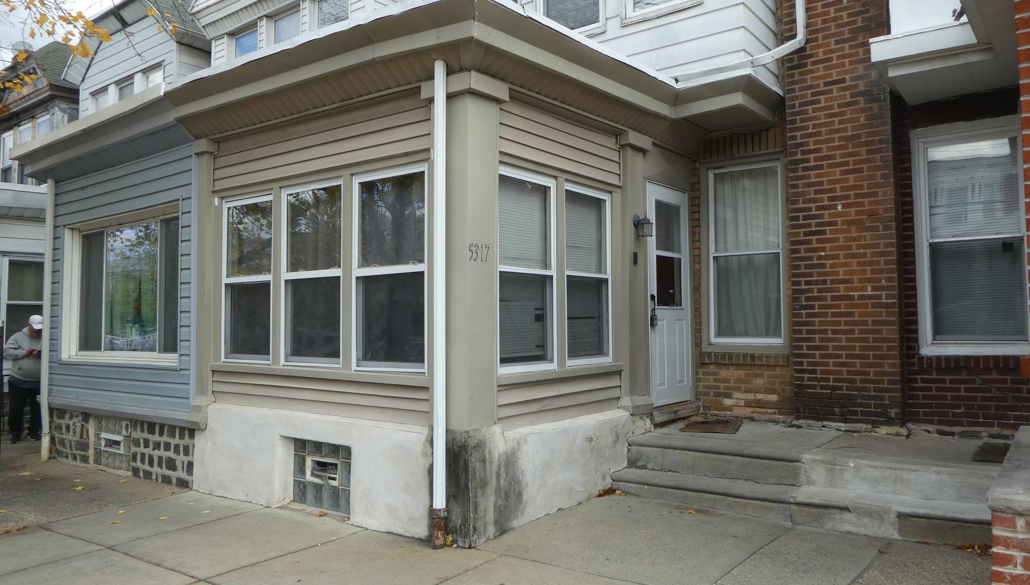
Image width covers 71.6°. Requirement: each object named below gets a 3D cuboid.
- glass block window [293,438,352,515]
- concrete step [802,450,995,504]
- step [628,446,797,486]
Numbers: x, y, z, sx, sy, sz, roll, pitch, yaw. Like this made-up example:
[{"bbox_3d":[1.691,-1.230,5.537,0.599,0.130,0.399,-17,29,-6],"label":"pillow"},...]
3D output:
[{"bbox_3d":[-1.411,1.377,5.402,0.731,0.500,0.090,-2,-3,37],"label":"glass block window"},{"bbox_3d":[2.574,1.224,4.813,1.200,0.240,0.290,-2,-3,37],"label":"concrete step"},{"bbox_3d":[1.547,1.304,5.567,1.380,0.235,0.290,-2,-3,37],"label":"step"}]

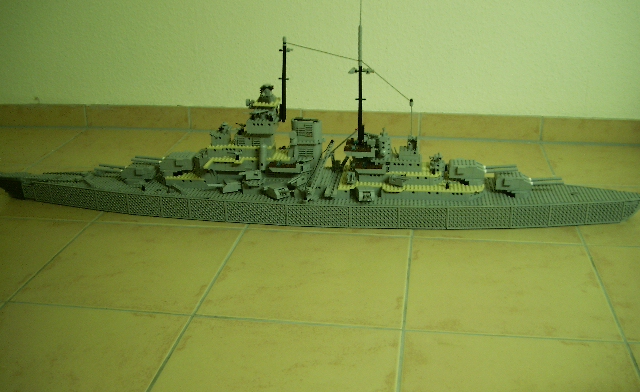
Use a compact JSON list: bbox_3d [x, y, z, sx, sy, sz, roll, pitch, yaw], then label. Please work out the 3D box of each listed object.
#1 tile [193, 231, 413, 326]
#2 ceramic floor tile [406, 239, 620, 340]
[{"bbox_3d":[-0.012,0.139,1.223,0.328,0.009,0.328,2,22,8],"label":"tile"},{"bbox_3d":[0.312,0.152,1.174,0.328,0.009,0.328,2,22,8],"label":"ceramic floor tile"}]

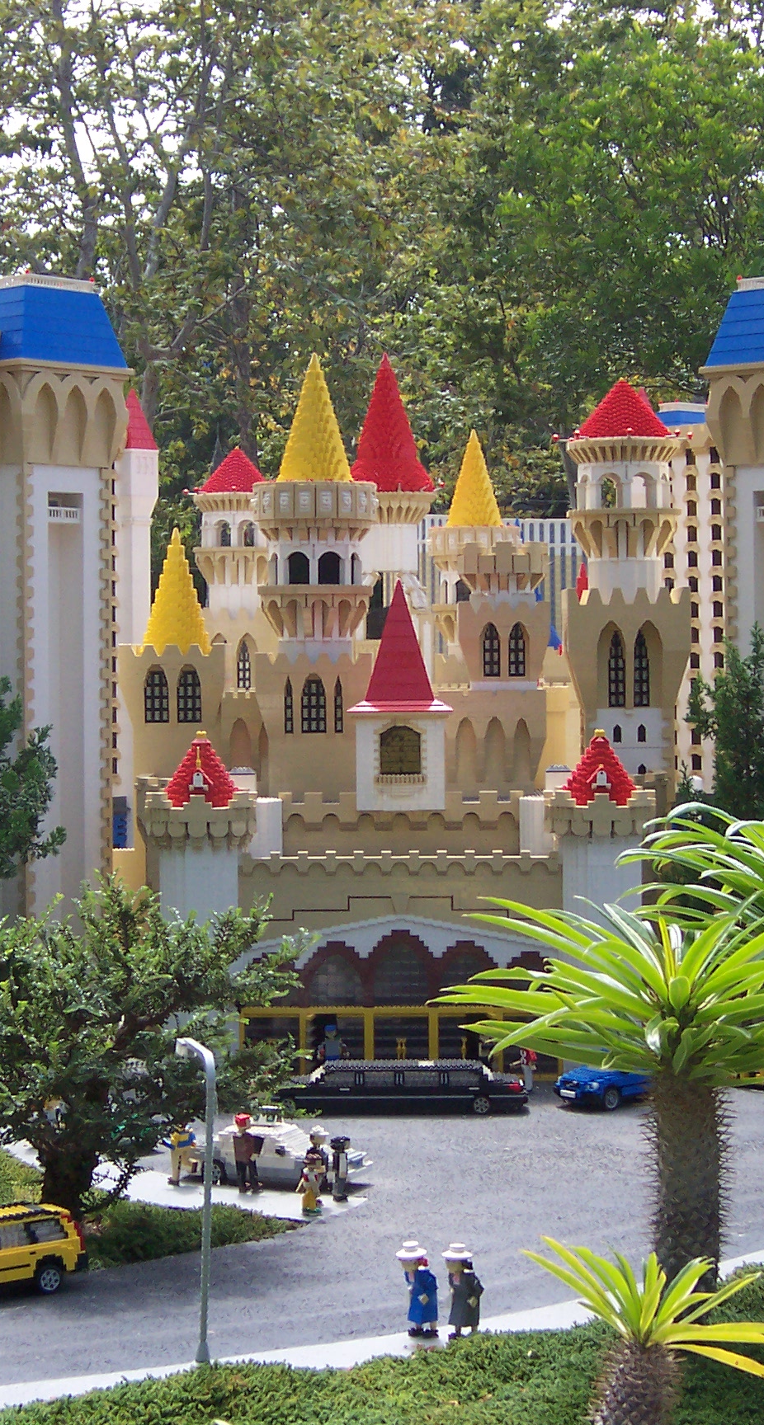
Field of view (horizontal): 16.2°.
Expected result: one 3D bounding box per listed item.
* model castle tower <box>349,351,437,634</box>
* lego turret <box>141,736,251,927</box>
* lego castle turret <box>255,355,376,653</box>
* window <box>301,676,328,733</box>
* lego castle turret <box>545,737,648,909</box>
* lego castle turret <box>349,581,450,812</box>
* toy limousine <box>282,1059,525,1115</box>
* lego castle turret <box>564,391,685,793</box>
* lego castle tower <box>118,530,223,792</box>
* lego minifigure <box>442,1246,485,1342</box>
[{"bbox_3d":[0.011,-0.438,5.450,0.205,0.566,0.205,-1,1,2],"label":"model castle tower"},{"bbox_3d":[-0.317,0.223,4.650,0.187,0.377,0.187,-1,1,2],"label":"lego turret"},{"bbox_3d":[-0.127,-0.391,5.100,0.235,0.571,0.235,-1,1,2],"label":"lego castle turret"},{"bbox_3d":[-0.133,-0.016,5.280,0.050,0.114,0.020,-1,1,-2],"label":"window"},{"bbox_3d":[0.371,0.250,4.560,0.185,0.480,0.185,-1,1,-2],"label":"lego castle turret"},{"bbox_3d":[0.033,-0.026,4.930,0.190,0.430,0.190,-1,1,2],"label":"lego castle turret"},{"bbox_3d":[0.030,0.609,4.385,0.412,0.075,0.100,-1,1,1],"label":"toy limousine"},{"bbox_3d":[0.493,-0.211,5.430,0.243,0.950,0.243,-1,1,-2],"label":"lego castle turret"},{"bbox_3d":[-0.406,-0.095,5.280,0.203,0.542,0.200,-1,1,2],"label":"lego castle tower"},{"bbox_3d":[0.087,0.621,2.880,0.038,0.105,0.042,-2,2,-37],"label":"lego minifigure"}]

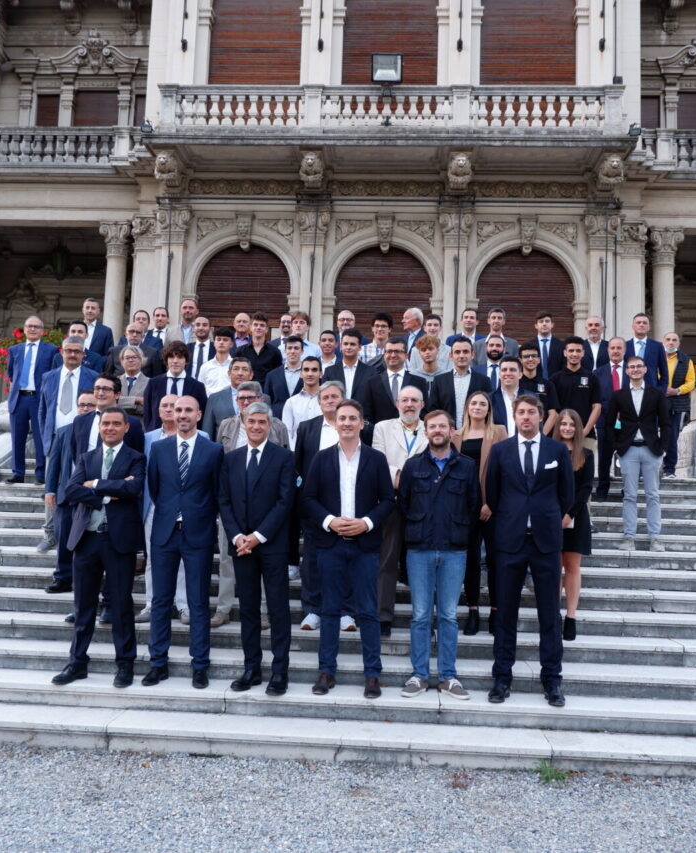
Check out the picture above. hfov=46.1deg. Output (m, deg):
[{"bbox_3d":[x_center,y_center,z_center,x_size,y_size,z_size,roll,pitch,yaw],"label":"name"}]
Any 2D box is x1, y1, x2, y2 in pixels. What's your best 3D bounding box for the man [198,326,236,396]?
[{"bbox_3d":[-1.221,-0.050,7.704,0.500,1.781,0.330,2,-6,-3],"label":"man"}]

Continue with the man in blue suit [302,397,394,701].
[{"bbox_3d":[0.024,0.730,5.138,0.560,1.810,0.370,2,-6,2],"label":"man in blue suit"}]

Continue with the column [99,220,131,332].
[{"bbox_3d":[-5.023,-2.063,17.243,0.640,4.461,0.640,2,-6,3],"label":"column"}]

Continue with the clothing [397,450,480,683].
[{"bbox_3d":[0.558,0.853,5.037,0.520,1.400,0.320,1,-6,5],"label":"clothing"}]

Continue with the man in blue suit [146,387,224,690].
[{"bbox_3d":[-1.043,0.701,5.275,0.510,1.825,0.370,2,-6,-1],"label":"man in blue suit"}]

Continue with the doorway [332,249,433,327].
[{"bbox_3d":[0.731,-1.807,17.449,2.045,4.071,0.400,2,-6,3],"label":"doorway"}]

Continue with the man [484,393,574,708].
[{"bbox_3d":[1.110,0.732,5.028,0.570,1.861,0.340,1,-6,9],"label":"man"}]

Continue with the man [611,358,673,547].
[{"bbox_3d":[2.547,0.228,7.082,0.510,1.692,0.330,0,-6,14],"label":"man"}]

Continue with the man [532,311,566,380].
[{"bbox_3d":[2.157,-0.345,8.832,0.500,1.780,0.320,1,-6,8],"label":"man"}]

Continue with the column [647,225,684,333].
[{"bbox_3d":[6.420,-2.020,16.484,0.640,4.074,0.640,2,-6,3],"label":"column"}]

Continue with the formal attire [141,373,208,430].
[{"bbox_3d":[-1.482,0.270,7.026,0.530,1.504,0.300,3,-6,-9],"label":"formal attire"}]

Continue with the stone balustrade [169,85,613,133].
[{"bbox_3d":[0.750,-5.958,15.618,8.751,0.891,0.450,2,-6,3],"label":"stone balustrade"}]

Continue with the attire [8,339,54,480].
[{"bbox_3d":[-3.266,-0.171,8.383,0.480,1.486,0.300,3,-6,-14],"label":"attire"}]

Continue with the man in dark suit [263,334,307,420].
[{"bbox_3d":[-0.523,0.015,7.433,0.500,1.750,0.320,2,-6,-3],"label":"man in dark suit"}]

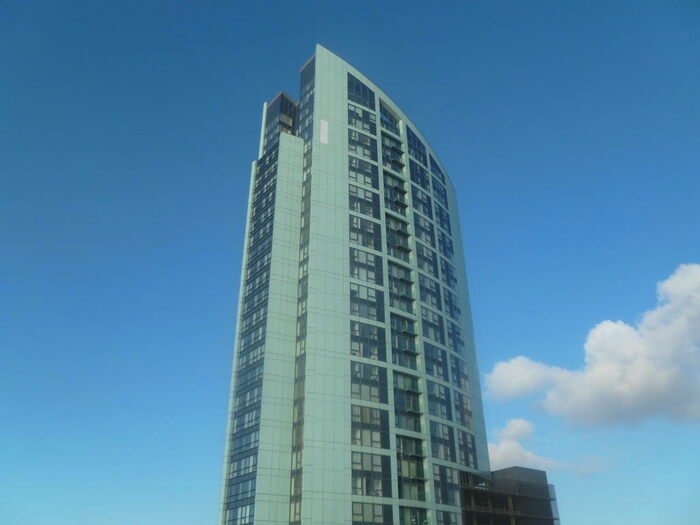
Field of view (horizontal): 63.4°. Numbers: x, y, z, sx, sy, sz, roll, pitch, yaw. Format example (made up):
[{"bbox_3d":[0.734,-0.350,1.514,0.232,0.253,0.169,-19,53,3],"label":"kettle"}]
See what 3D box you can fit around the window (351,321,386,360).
[{"bbox_3d":[2.563,11.113,79.237,5.807,4.986,0.300,15,-33,-26],"label":"window"}]

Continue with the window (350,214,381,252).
[{"bbox_3d":[2.450,-4.403,87.968,5.725,5.050,0.300,15,-33,-25],"label":"window"}]

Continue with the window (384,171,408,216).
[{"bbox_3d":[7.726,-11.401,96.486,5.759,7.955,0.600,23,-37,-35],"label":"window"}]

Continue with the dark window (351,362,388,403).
[{"bbox_3d":[2.621,16.263,76.359,5.807,4.986,0.300,15,-33,-26],"label":"dark window"}]

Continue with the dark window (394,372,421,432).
[{"bbox_3d":[7.943,19.489,79.072,5.000,7.923,0.450,20,-36,-32],"label":"dark window"}]

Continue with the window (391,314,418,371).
[{"bbox_3d":[7.865,11.760,83.445,5.000,7.923,0.450,20,-36,-32],"label":"window"}]

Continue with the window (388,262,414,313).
[{"bbox_3d":[7.787,4.032,87.818,5.000,7.923,0.450,20,-36,-32],"label":"window"}]

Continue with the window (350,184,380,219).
[{"bbox_3d":[2.330,-9.488,90.748,5.807,4.986,0.300,15,-33,-26],"label":"window"}]

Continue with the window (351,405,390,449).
[{"bbox_3d":[2.710,21.357,73.391,5.725,5.050,0.300,15,-33,-25],"label":"window"}]

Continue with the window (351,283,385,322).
[{"bbox_3d":[2.554,5.901,82.137,5.725,5.050,0.300,15,-33,-25],"label":"window"}]

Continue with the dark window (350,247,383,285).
[{"bbox_3d":[2.502,0.749,85.052,5.725,5.050,0.300,15,-33,-25],"label":"dark window"}]

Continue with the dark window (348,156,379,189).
[{"bbox_3d":[2.272,-14.638,93.626,5.807,4.986,0.300,15,-33,-26],"label":"dark window"}]

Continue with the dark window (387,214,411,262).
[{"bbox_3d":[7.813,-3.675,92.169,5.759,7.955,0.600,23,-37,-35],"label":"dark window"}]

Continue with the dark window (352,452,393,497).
[{"bbox_3d":[2.737,26.564,70.604,5.807,4.986,0.300,15,-33,-26],"label":"dark window"}]

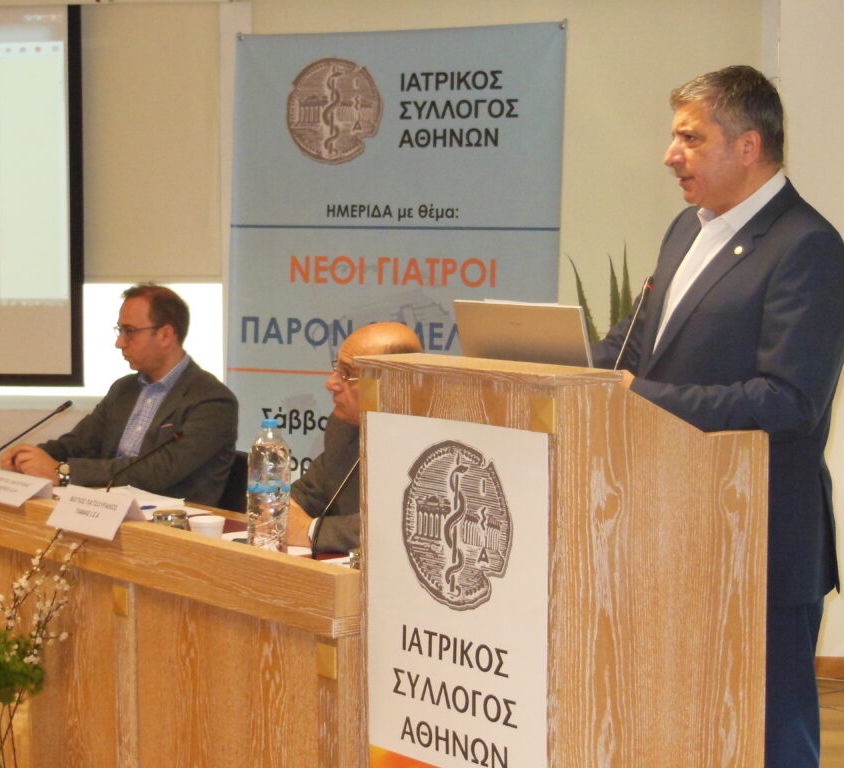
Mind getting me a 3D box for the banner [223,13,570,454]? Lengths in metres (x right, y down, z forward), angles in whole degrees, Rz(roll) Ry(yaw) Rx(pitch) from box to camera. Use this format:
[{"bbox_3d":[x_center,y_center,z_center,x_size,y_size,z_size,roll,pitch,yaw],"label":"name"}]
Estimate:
[{"bbox_3d":[-0.090,0.027,5.695,1.000,2.000,0.080,2,3,24],"label":"banner"}]

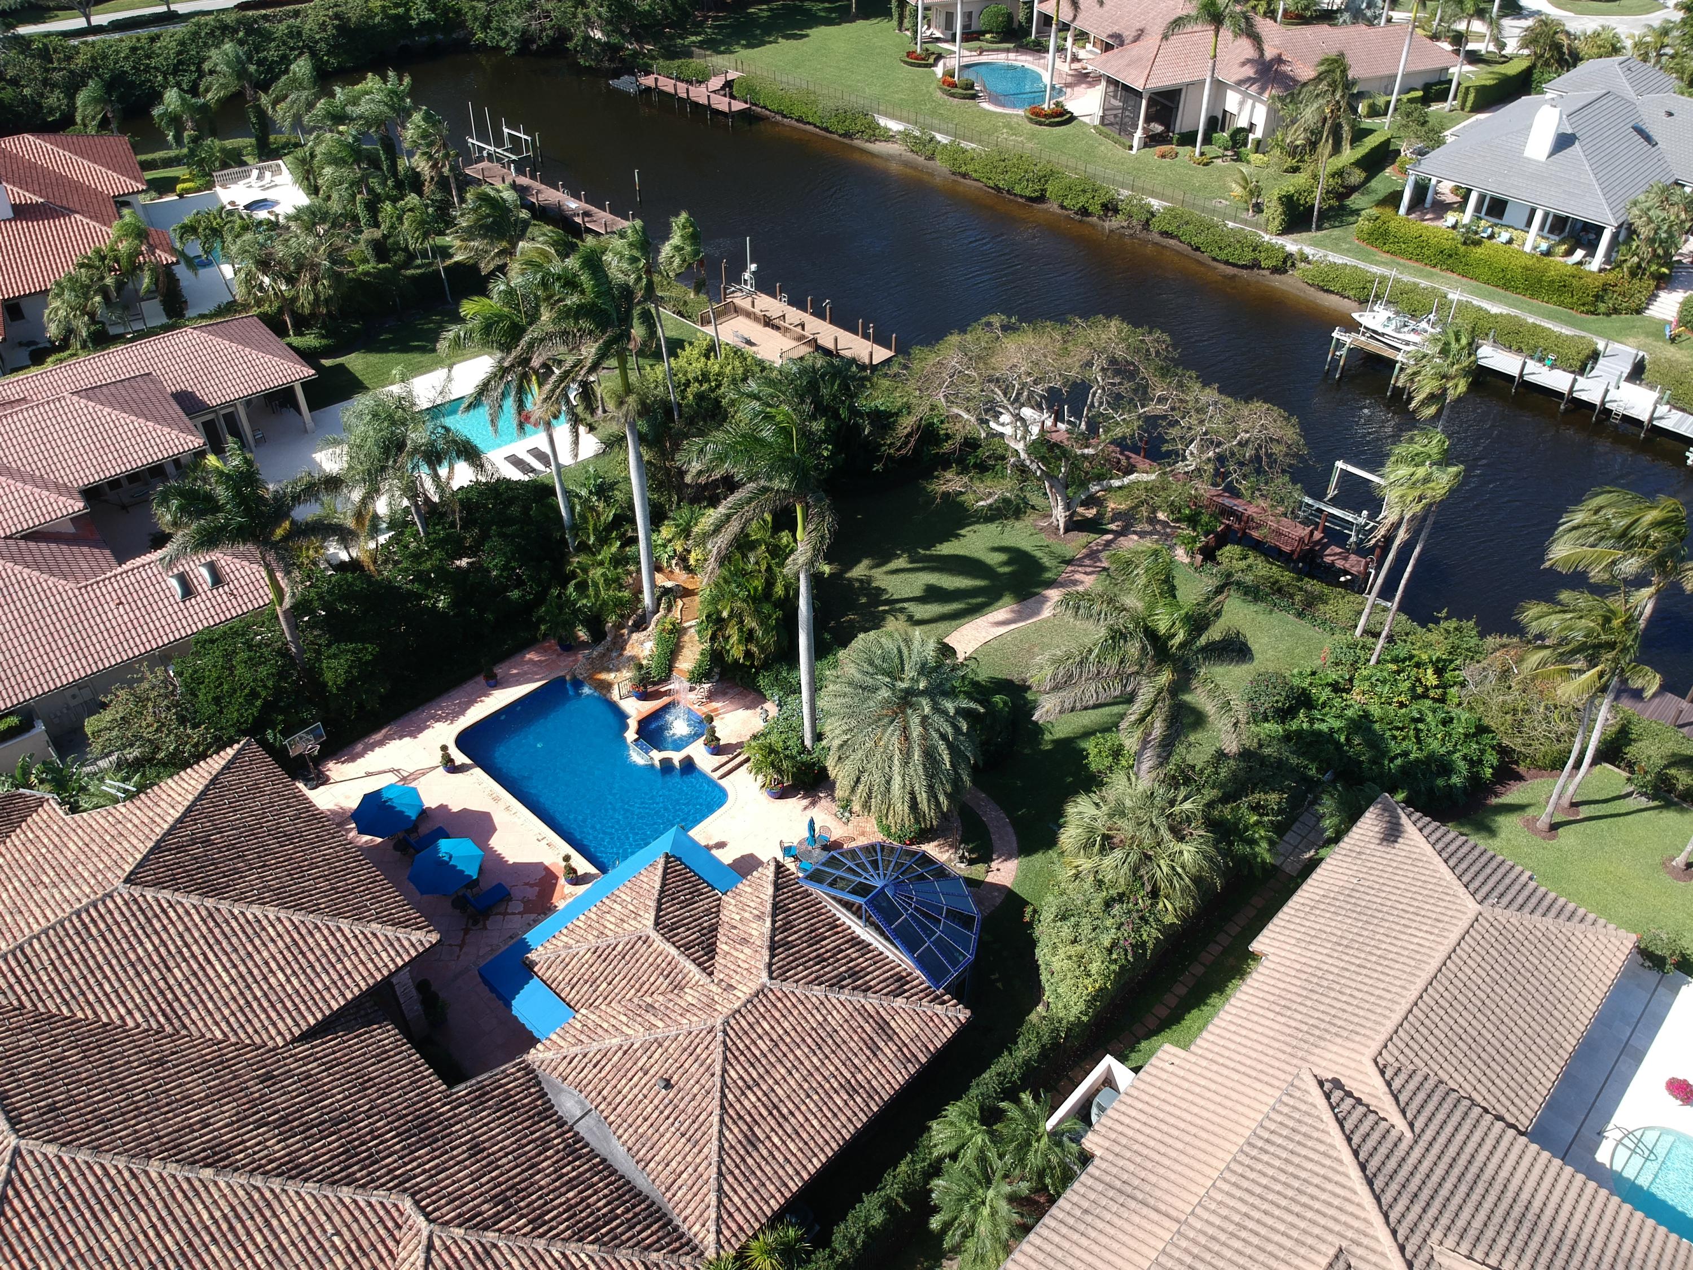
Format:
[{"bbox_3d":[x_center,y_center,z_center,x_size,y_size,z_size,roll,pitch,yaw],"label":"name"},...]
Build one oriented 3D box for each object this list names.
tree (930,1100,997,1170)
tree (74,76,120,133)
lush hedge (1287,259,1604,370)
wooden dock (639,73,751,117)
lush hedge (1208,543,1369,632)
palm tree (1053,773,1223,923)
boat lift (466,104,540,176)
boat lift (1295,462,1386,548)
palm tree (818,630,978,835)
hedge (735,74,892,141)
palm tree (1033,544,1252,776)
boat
[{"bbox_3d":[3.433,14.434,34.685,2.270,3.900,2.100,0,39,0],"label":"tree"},{"bbox_3d":[-62.371,-43.046,103.048,4.040,7.370,4.000,0,39,0],"label":"tree"},{"bbox_3d":[39.321,-21.705,81.253,19.680,1.700,3.000,32,49,31],"label":"lush hedge"},{"bbox_3d":[-12.675,-52.168,116.362,13.400,2.100,7.400,32,49,31],"label":"wooden dock"},{"bbox_3d":[20.439,-2.107,56.669,6.970,1.300,2.400,29,48,29],"label":"lush hedge"},{"bbox_3d":[9.826,7.475,41.740,5.400,5.600,5.400,0,39,0],"label":"palm tree"},{"bbox_3d":[-27.784,-40.848,100.317,6.000,4.800,4.200,32,49,31],"label":"boat lift"},{"bbox_3d":[26.121,-6.701,64.390,4.600,2.500,3.600,-30,48,-32],"label":"boat lift"},{"bbox_3d":[2.069,3.542,45.188,5.900,6.900,5.900,1,40,0],"label":"palm tree"},{"bbox_3d":[-3.771,-52.005,120.798,2.800,2.000,21.600,-30,48,-32],"label":"hedge"},{"bbox_3d":[10.715,2.634,45.089,7.400,8.600,6.800,1,40,0],"label":"palm tree"},{"bbox_3d":[33.528,-18.680,75.023,2.200,1.600,5.900,-32,50,-33],"label":"boat"}]

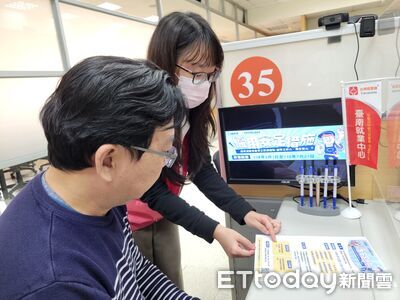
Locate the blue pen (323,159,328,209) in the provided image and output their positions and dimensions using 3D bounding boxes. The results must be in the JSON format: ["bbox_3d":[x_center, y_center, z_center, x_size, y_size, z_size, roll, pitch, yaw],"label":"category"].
[{"bbox_3d":[0.406,0.119,0.968,0.011,0.147,0.011,2,14,23],"label":"blue pen"}]

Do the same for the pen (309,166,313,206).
[{"bbox_3d":[0.368,0.122,0.991,0.011,0.141,0.011,0,13,23],"label":"pen"}]

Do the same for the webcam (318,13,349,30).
[{"bbox_3d":[0.436,-0.418,0.980,0.092,0.041,0.050,-1,13,26],"label":"webcam"}]

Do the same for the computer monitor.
[{"bbox_3d":[0.299,-0.020,1.064,0.442,0.290,0.050,-2,12,24],"label":"computer monitor"}]

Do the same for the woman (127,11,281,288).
[{"bbox_3d":[-0.018,0.307,0.930,0.530,1.380,0.460,-2,12,24],"label":"woman"}]

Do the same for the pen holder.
[{"bbox_3d":[0.388,0.151,0.983,0.135,0.110,0.070,-1,13,27],"label":"pen holder"}]

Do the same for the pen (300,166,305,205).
[{"bbox_3d":[0.342,0.123,1.004,0.011,0.141,0.011,0,13,23],"label":"pen"}]

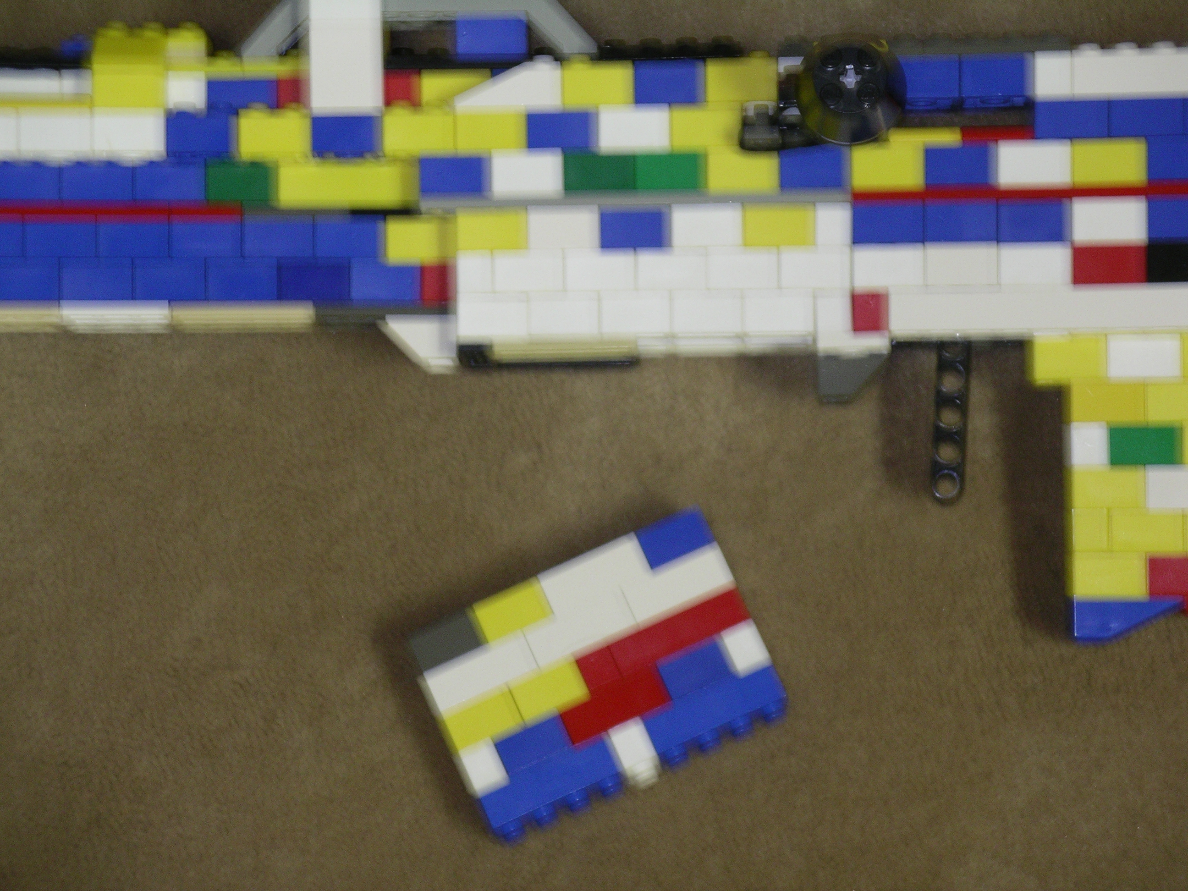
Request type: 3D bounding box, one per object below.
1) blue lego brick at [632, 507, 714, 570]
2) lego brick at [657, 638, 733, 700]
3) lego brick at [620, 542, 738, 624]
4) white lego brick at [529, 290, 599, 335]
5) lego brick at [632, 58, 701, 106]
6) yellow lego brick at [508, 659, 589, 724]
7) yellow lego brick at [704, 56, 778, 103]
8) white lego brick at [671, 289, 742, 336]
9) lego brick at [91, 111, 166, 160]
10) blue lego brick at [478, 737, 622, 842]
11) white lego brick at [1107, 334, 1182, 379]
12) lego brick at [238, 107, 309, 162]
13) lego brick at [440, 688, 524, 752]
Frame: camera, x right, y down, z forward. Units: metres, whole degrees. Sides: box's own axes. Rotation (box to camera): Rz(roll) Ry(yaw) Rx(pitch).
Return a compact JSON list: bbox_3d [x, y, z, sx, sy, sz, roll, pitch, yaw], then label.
[{"bbox_3d":[0.019,0.022,1.210,0.016,0.015,0.011,-24,82,2],"label":"blue lego brick"},{"bbox_3d":[0.023,0.051,1.197,0.016,0.015,0.011,-24,84,1],"label":"lego brick"},{"bbox_3d":[0.019,0.032,1.197,0.024,0.015,0.011,-24,84,1],"label":"lego brick"},{"bbox_3d":[-0.006,-0.029,1.197,0.016,0.015,0.011,-1,83,5],"label":"white lego brick"},{"bbox_3d":[0.017,-0.082,1.205,0.016,0.016,0.010,-1,90,0],"label":"lego brick"},{"bbox_3d":[-0.009,0.055,1.197,0.016,0.015,0.011,-24,84,1],"label":"yellow lego brick"},{"bbox_3d":[0.033,-0.081,1.198,0.016,0.016,0.011,-1,84,0],"label":"yellow lego brick"},{"bbox_3d":[0.025,-0.030,1.205,0.016,0.016,0.010,-1,90,0],"label":"white lego brick"},{"bbox_3d":[-0.103,-0.070,1.192,0.016,0.016,0.011,-1,84,0],"label":"lego brick"},{"bbox_3d":[-0.009,0.077,1.214,0.032,0.016,0.011,-24,85,-2],"label":"blue lego brick"},{"bbox_3d":[0.121,-0.020,1.182,0.016,0.015,0.011,0,85,3],"label":"white lego brick"},{"bbox_3d":[-0.071,-0.070,1.202,0.016,0.016,0.011,-1,83,3],"label":"lego brick"},{"bbox_3d":[-0.025,0.062,1.209,0.016,0.016,0.010,-24,90,0],"label":"lego brick"}]

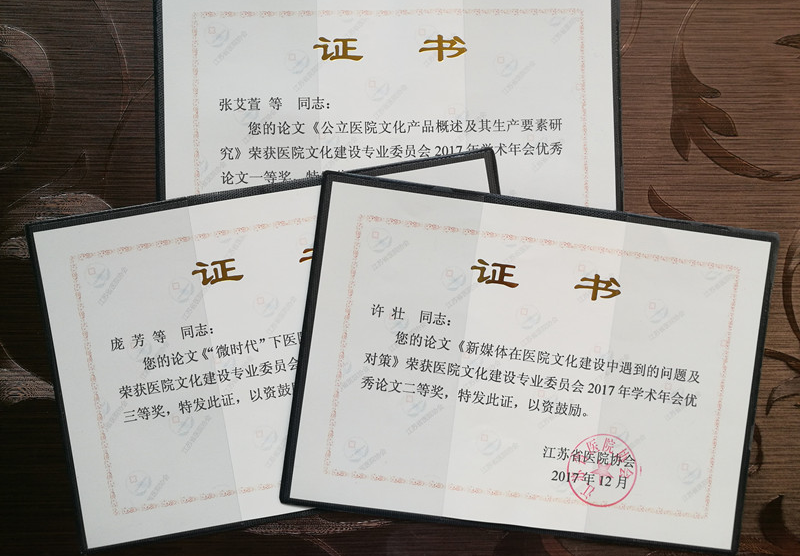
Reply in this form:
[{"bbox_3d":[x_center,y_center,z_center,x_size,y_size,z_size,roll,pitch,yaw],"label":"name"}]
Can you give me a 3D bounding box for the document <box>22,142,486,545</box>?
[{"bbox_3d":[-0.072,0.047,0.410,0.306,0.010,0.217,-10,90,-2],"label":"document"}]

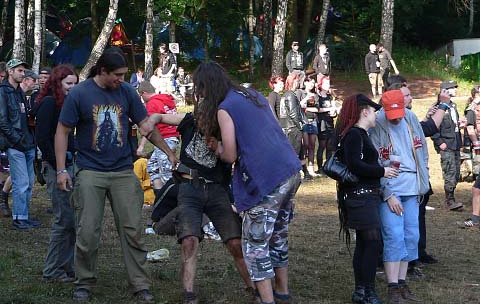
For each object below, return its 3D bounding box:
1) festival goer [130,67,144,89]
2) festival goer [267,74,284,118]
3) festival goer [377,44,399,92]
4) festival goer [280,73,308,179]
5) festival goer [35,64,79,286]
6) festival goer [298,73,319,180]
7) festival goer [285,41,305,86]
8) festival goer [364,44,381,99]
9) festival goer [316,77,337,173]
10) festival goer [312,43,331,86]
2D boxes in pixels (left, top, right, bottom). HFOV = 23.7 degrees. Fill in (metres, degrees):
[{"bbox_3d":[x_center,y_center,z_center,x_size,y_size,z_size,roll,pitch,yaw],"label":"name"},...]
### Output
[{"bbox_3d":[-2.951,-1.897,34.000,0.750,1.220,0.550,1,3,24],"label":"festival goer"},{"bbox_3d":[0.654,-0.506,20.000,0.360,1.660,0.470,2,4,45],"label":"festival goer"},{"bbox_3d":[4.568,-2.481,35.500,0.680,1.760,0.420,1,3,21],"label":"festival goer"},{"bbox_3d":[0.884,-0.430,18.600,0.420,1.720,0.500,-2,4,-37],"label":"festival goer"},{"bbox_3d":[-1.370,0.162,8.800,0.470,1.670,0.500,1,3,30],"label":"festival goer"},{"bbox_3d":[1.103,-0.406,18.600,0.470,1.639,0.400,-1,3,-12],"label":"festival goer"},{"bbox_3d":[1.563,-2.210,32.000,0.560,1.780,0.380,-1,3,-20],"label":"festival goer"},{"bbox_3d":[4.277,-2.606,37.000,0.520,1.759,0.380,-2,4,-37],"label":"festival goer"},{"bbox_3d":[1.434,-0.448,19.000,0.480,1.608,0.420,-2,4,-34],"label":"festival goer"},{"bbox_3d":[2.453,-2.400,34.500,0.540,1.761,0.380,-1,3,-20],"label":"festival goer"}]

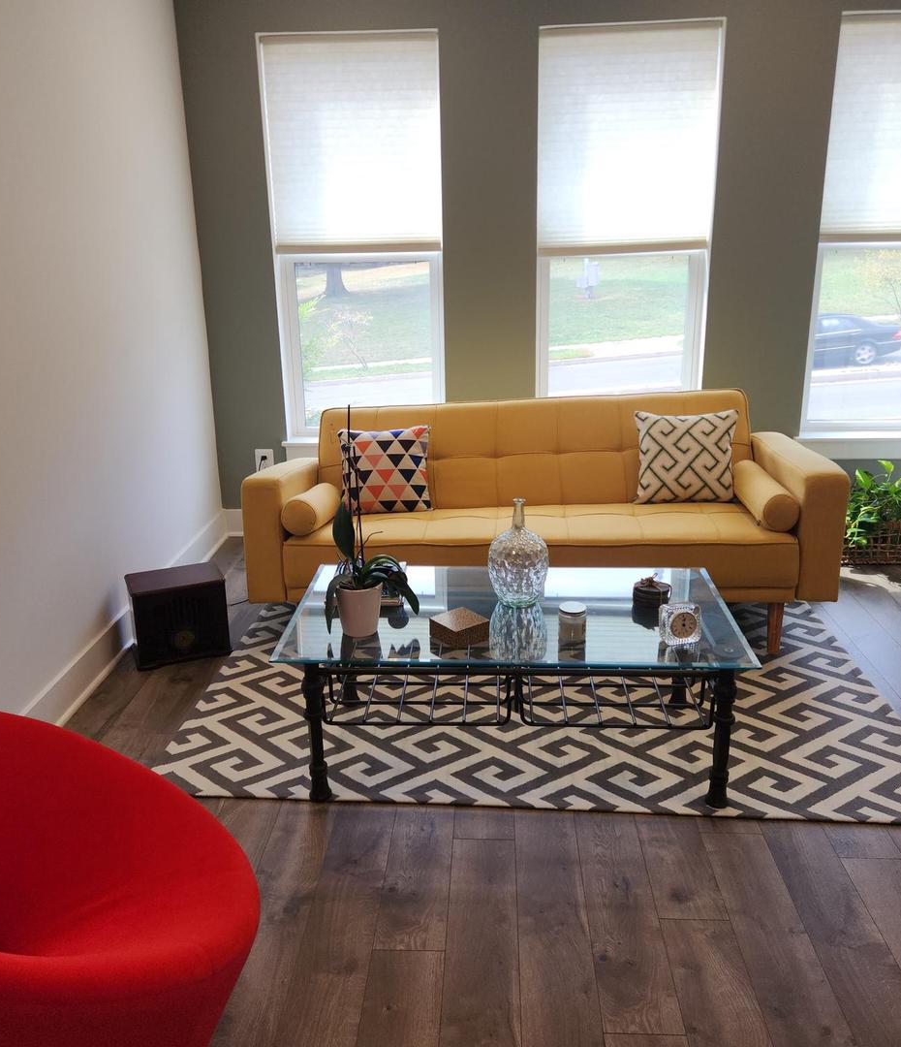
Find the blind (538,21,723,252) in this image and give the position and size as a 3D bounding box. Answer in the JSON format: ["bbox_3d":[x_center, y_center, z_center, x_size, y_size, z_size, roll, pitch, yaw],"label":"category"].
[{"bbox_3d":[0.805,-1.745,4.258,0.790,0.950,0.050,0,17,3],"label":"blind"}]

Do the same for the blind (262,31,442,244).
[{"bbox_3d":[-0.449,-1.751,4.316,0.790,0.945,0.050,0,17,3],"label":"blind"}]

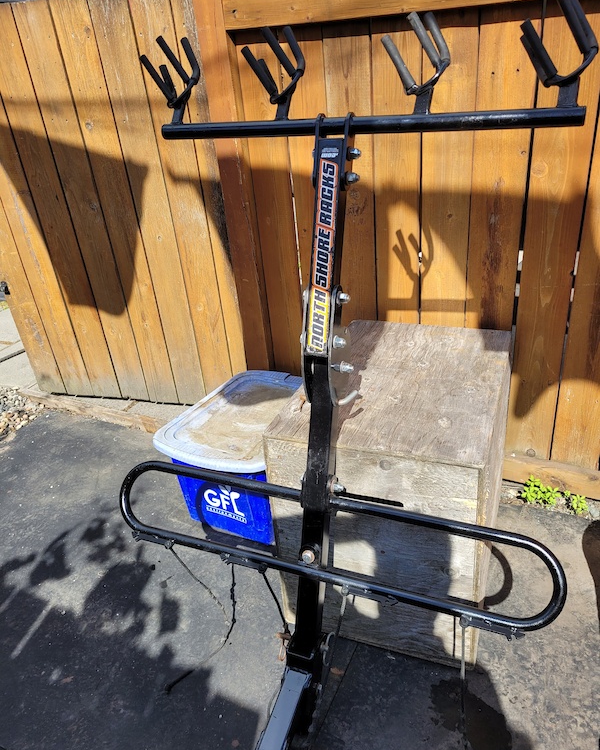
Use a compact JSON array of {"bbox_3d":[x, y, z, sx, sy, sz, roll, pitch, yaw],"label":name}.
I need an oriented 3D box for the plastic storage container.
[{"bbox_3d":[-0.162,0.304,2.215,0.466,0.378,0.629,10,31,27],"label":"plastic storage container"}]

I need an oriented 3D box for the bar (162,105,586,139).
[{"bbox_3d":[0.104,-0.541,1.302,0.936,0.036,0.036,7,30,20],"label":"bar"}]

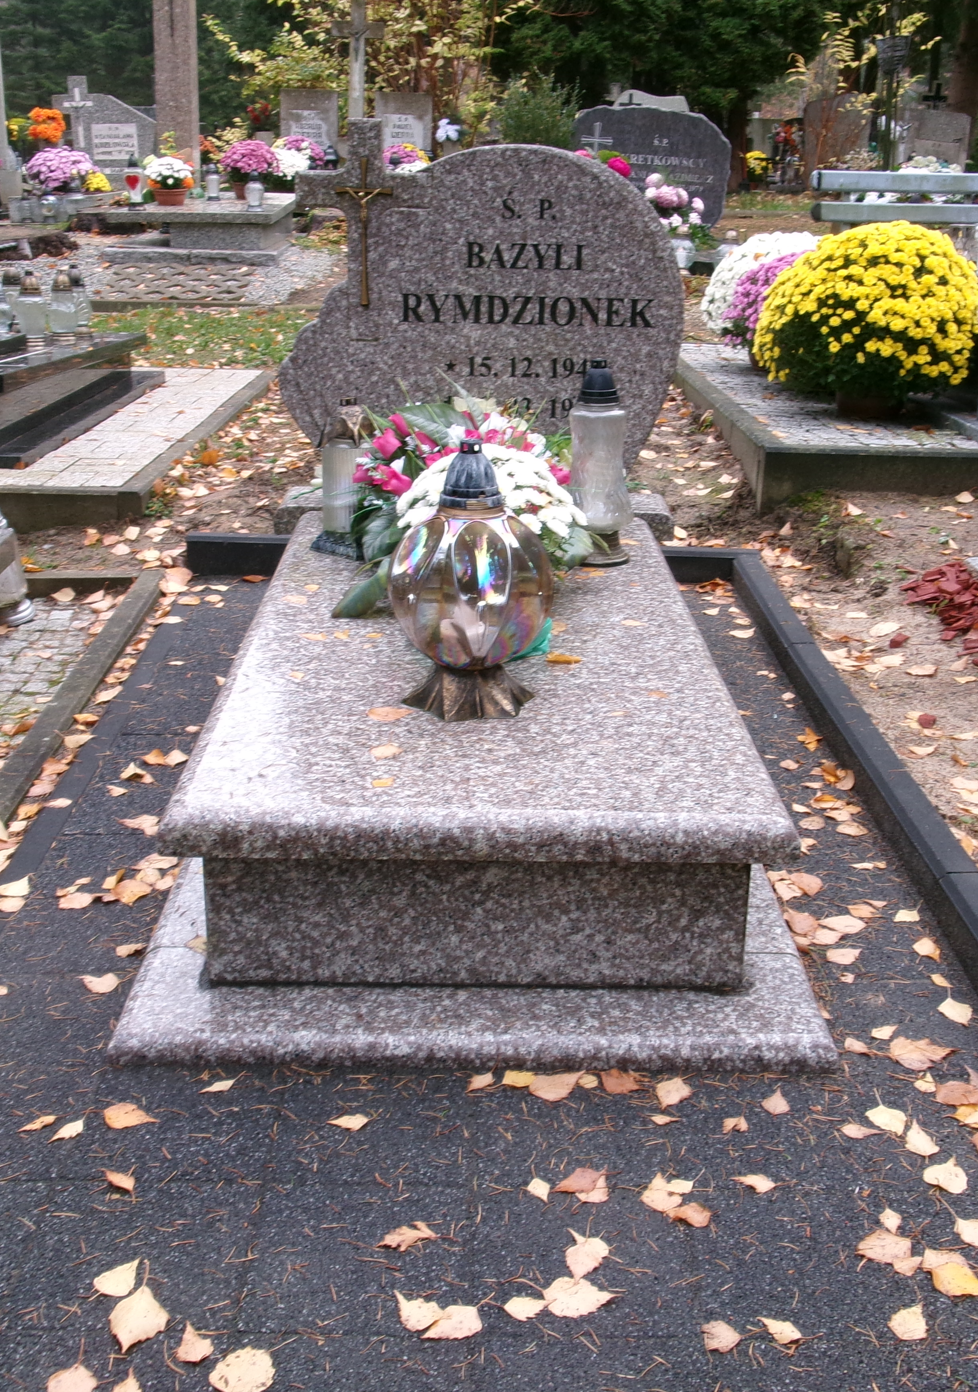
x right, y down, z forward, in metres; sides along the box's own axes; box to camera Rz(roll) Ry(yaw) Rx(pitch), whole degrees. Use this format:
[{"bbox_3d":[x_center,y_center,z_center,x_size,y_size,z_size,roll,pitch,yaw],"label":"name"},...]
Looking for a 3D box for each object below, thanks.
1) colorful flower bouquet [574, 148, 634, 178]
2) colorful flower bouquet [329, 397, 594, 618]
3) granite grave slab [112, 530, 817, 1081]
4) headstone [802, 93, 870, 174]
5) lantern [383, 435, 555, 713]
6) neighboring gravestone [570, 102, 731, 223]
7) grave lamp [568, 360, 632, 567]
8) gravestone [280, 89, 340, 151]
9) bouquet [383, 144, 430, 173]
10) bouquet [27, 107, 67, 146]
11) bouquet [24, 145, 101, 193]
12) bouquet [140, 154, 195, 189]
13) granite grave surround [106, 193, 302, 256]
[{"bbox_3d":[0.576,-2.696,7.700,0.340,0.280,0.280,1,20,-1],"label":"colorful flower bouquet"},{"bbox_3d":[-0.050,-0.351,2.677,0.441,0.309,0.378,1,21,-1],"label":"colorful flower bouquet"},{"bbox_3d":[-0.019,0.015,2.482,0.825,0.252,1.732,1,20,-1],"label":"granite grave slab"},{"bbox_3d":[3.020,-4.828,13.000,0.600,0.800,0.150,1,20,-1],"label":"headstone"},{"bbox_3d":[-0.025,-0.169,2.100,0.233,0.384,0.233,1,21,-1],"label":"lantern"},{"bbox_3d":[0.956,-3.080,8.802,0.909,0.698,0.120,1,21,-1],"label":"neighboring gravestone"},{"bbox_3d":[0.221,-0.444,2.843,0.121,0.373,0.121,1,21,-1],"label":"grave lamp"},{"bbox_3d":[-1.796,-5.661,15.001,0.580,0.746,0.120,1,21,-1],"label":"gravestone"},{"bbox_3d":[-0.655,-4.211,11.800,0.380,0.300,0.340,1,20,-1],"label":"bouquet"},{"bbox_3d":[-3.482,-4.473,11.800,0.330,0.300,0.300,1,20,-1],"label":"bouquet"},{"bbox_3d":[-3.186,-3.921,11.200,0.540,0.370,0.480,1,20,-1],"label":"bouquet"},{"bbox_3d":[-2.011,-3.281,9.400,0.336,0.206,0.330,1,21,-1],"label":"bouquet"},{"bbox_3d":[-1.775,-3.050,9.731,1.011,0.250,1.900,1,21,-1],"label":"granite grave surround"}]

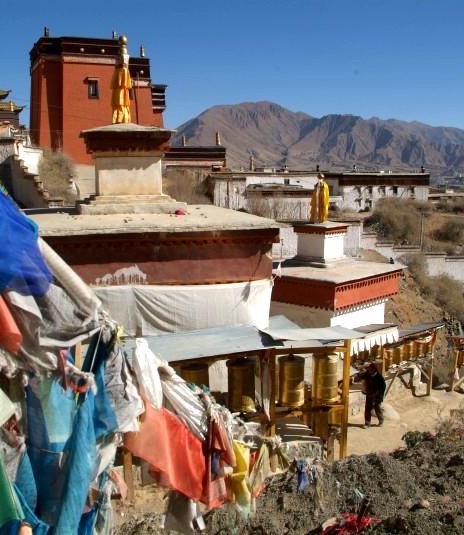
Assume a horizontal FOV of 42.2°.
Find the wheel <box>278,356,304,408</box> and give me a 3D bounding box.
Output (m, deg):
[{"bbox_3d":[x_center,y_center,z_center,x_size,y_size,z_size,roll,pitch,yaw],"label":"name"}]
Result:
[{"bbox_3d":[1.135,2.164,11.400,0.490,0.870,0.490,1,10,0],"label":"wheel"}]

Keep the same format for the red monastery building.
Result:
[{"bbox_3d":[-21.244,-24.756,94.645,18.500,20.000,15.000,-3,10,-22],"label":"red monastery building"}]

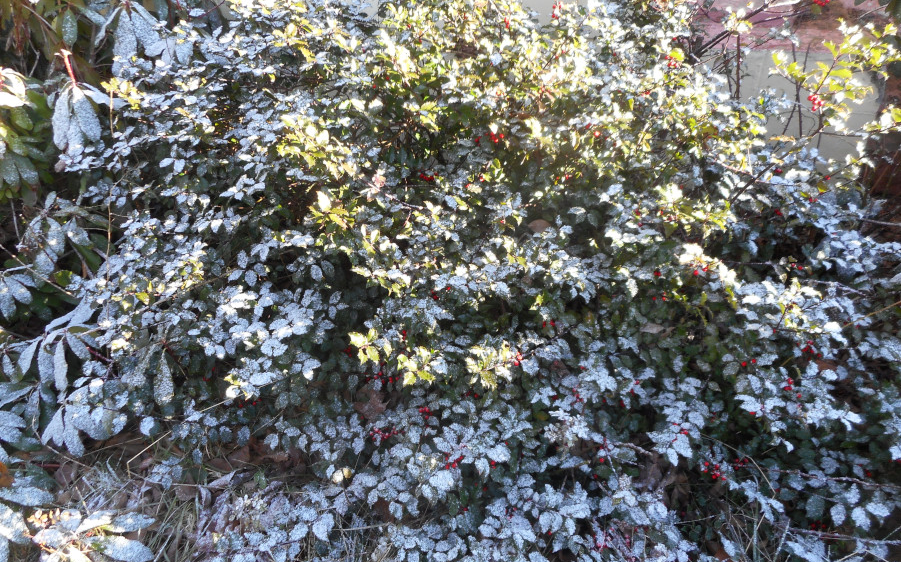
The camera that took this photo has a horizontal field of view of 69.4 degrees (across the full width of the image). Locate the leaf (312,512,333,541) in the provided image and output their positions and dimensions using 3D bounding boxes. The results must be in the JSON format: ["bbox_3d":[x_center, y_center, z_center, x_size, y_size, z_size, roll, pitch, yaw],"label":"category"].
[{"bbox_3d":[-0.271,0.521,1.380,0.042,0.060,0.020,-6,1,-7],"label":"leaf"}]

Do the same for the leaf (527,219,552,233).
[{"bbox_3d":[0.267,-0.157,1.955,0.080,0.020,0.060,-3,55,0],"label":"leaf"}]

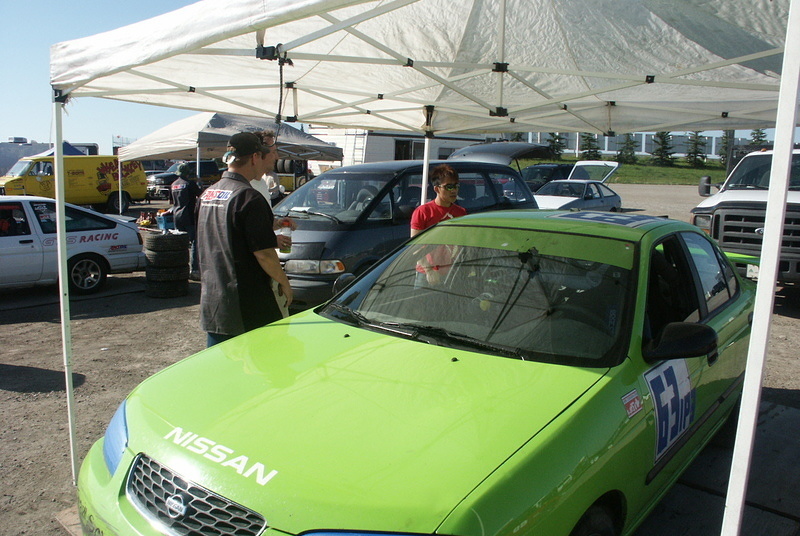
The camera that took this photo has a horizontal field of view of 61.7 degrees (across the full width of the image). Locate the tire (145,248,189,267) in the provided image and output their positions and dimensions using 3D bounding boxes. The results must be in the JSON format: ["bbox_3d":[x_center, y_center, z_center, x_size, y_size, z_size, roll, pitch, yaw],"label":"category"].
[{"bbox_3d":[-3.094,-0.165,8.880,0.570,0.200,0.570,-2,8,-20],"label":"tire"}]

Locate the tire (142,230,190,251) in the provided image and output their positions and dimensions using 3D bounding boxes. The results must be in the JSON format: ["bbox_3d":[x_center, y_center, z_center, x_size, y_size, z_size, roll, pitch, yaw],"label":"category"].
[{"bbox_3d":[-3.083,-0.363,8.850,0.570,0.200,0.570,-2,8,-20],"label":"tire"}]

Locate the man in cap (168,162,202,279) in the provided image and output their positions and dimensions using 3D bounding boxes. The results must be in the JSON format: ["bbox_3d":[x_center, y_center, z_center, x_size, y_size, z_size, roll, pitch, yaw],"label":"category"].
[{"bbox_3d":[-3.233,-0.710,10.100,0.550,1.740,0.450,4,8,22],"label":"man in cap"}]

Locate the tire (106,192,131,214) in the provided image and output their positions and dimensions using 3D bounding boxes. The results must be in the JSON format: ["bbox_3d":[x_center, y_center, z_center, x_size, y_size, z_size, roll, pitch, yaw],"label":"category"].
[{"bbox_3d":[-10.076,-2.246,24.100,0.730,0.730,0.230,-3,9,-28],"label":"tire"}]

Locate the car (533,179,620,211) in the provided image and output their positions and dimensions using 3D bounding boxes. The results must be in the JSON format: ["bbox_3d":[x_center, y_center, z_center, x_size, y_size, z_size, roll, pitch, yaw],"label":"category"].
[{"bbox_3d":[4.630,-1.691,18.600,1.650,1.330,4.200,7,10,38],"label":"car"}]

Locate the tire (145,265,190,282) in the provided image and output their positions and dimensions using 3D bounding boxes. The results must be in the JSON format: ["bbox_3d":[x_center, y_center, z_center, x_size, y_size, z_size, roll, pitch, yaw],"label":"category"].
[{"bbox_3d":[-3.094,0.033,8.910,0.570,0.200,0.570,-2,8,-20],"label":"tire"}]

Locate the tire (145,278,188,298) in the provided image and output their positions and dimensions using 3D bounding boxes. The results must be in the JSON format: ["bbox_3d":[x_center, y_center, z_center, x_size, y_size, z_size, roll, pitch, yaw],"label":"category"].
[{"bbox_3d":[-3.108,0.230,8.940,0.570,0.200,0.570,-2,8,-20],"label":"tire"}]

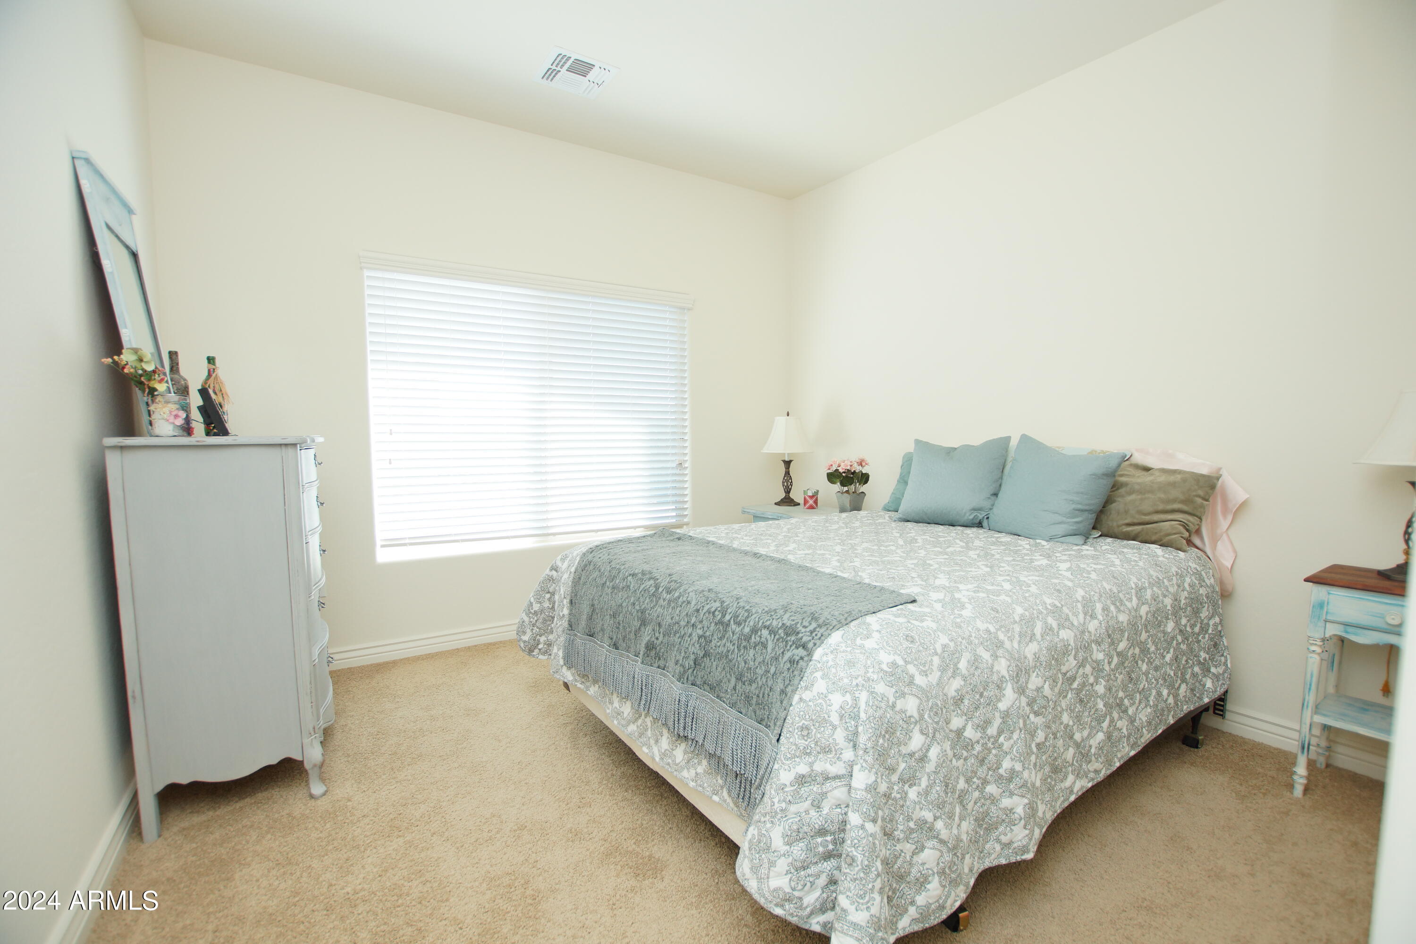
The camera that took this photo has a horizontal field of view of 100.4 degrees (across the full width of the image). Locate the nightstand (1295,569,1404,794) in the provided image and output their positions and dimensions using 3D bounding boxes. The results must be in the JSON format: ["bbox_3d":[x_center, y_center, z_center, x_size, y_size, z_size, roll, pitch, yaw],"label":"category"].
[{"bbox_3d":[2.073,0.677,1.770,0.345,0.714,0.390,-3,6,-33],"label":"nightstand"}]

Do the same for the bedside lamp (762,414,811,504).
[{"bbox_3d":[0.527,-0.087,3.886,0.346,0.617,0.346,0,5,0],"label":"bedside lamp"}]

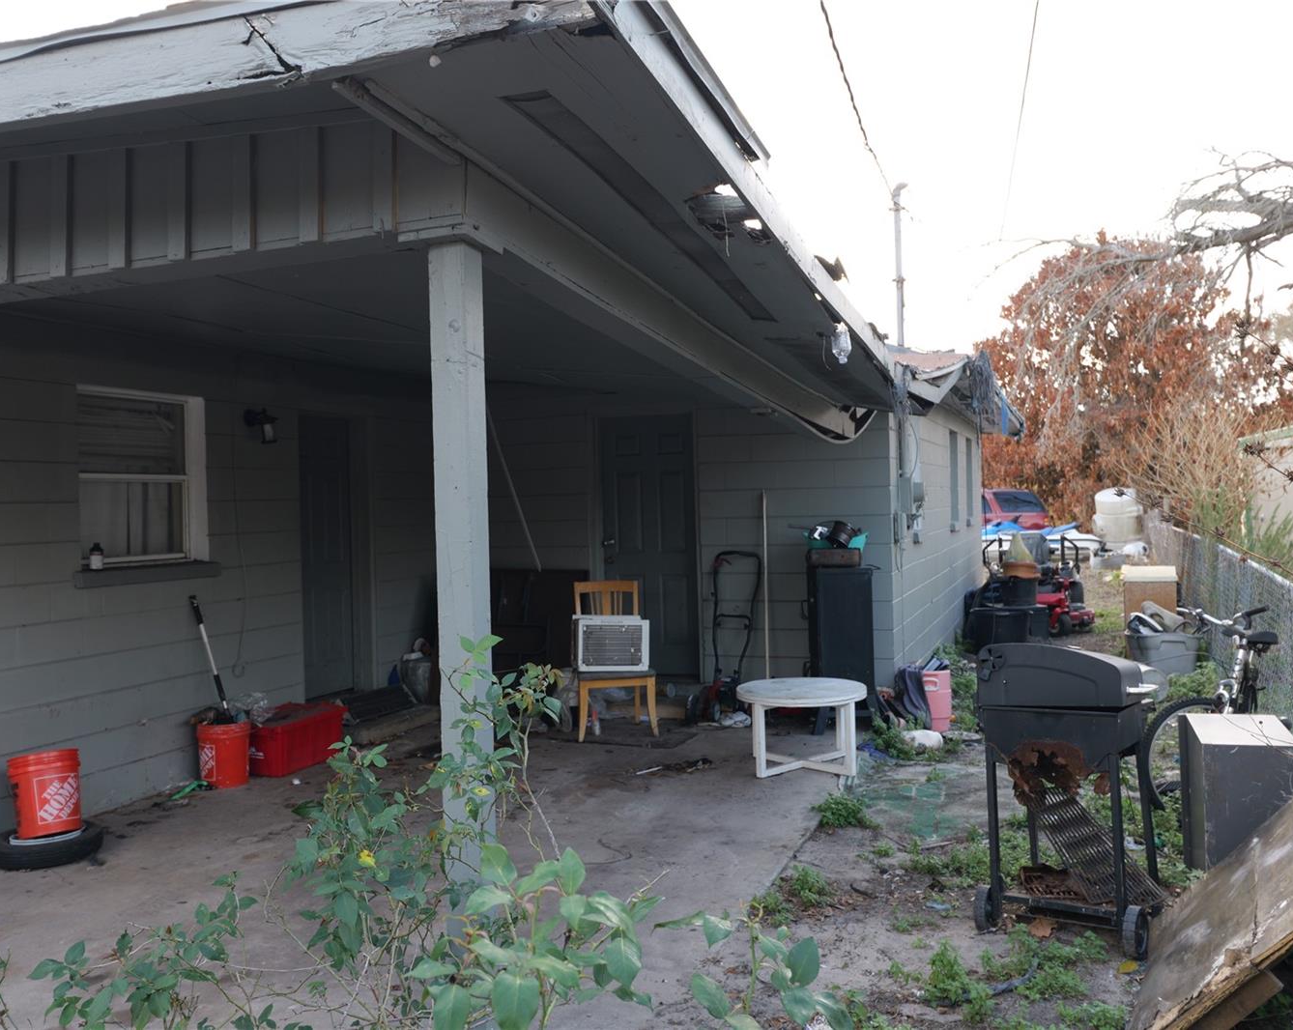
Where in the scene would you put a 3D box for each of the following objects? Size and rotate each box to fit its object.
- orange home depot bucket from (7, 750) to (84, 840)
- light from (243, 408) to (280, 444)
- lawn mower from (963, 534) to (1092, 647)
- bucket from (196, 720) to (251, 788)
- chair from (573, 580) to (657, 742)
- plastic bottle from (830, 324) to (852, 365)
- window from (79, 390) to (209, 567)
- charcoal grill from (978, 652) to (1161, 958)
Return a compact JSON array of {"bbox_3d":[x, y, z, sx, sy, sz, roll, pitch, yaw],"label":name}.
[{"bbox_3d":[-2.805,1.300,5.630,0.302,0.370,0.302,-4,0,0],"label":"orange home depot bucket"},{"bbox_3d":[-2.397,-0.554,7.495,0.220,0.230,0.130,-1,1,20],"label":"light"},{"bbox_3d":[4.490,0.763,13.868,1.280,1.110,1.850,-1,1,20],"label":"lawn mower"},{"bbox_3d":[-2.455,1.371,7.000,0.302,0.370,0.302,-1,1,0],"label":"bucket"},{"bbox_3d":[-0.255,0.974,8.230,0.530,1.020,0.540,-2,1,-16],"label":"chair"},{"bbox_3d":[0.975,-0.854,6.000,0.100,0.208,0.100,-5,0,0],"label":"plastic bottle"},{"bbox_3d":[-2.842,-0.206,6.733,0.130,0.970,0.970,-1,1,20],"label":"window"},{"bbox_3d":[1.524,0.967,4.336,0.600,1.050,0.560,-3,0,36],"label":"charcoal grill"}]

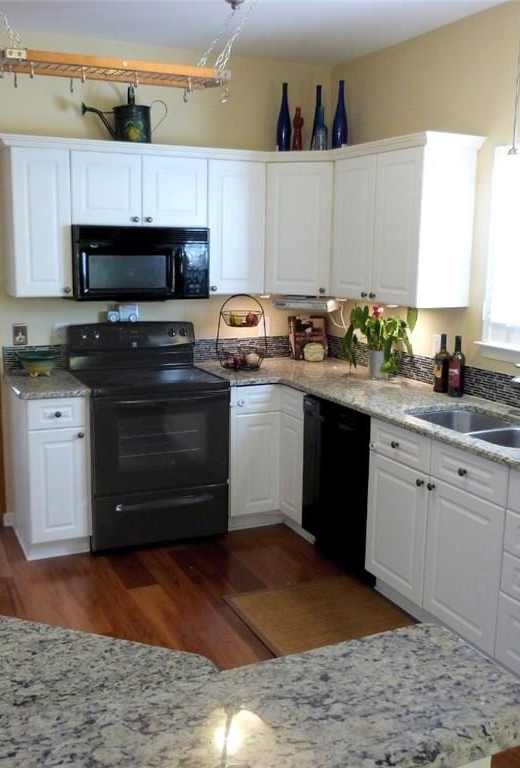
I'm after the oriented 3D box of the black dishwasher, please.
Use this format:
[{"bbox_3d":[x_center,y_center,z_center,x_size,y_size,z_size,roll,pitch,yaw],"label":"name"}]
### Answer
[{"bbox_3d":[0.645,0.497,3.884,0.614,0.848,0.615,-4,11,-25],"label":"black dishwasher"}]

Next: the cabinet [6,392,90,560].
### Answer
[{"bbox_3d":[-1.164,0.450,4.084,0.324,0.869,0.613,-3,10,-25],"label":"cabinet"}]

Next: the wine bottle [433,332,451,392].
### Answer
[{"bbox_3d":[0.937,-0.103,3.837,0.079,0.307,0.079,-3,10,-25],"label":"wine bottle"}]

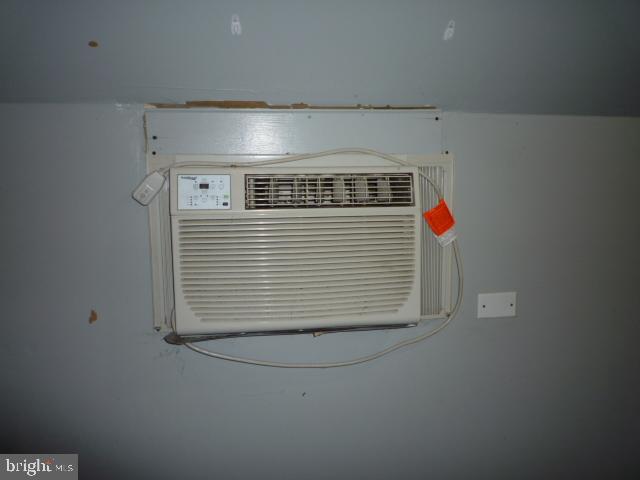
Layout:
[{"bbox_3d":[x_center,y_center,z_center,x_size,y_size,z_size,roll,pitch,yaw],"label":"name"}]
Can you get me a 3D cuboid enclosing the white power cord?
[{"bbox_3d":[-0.015,0.053,1.222,0.837,0.586,0.090,-1,2,-8],"label":"white power cord"}]

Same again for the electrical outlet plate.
[{"bbox_3d":[0.514,0.189,1.338,0.114,0.070,0.008,-1,2,-8],"label":"electrical outlet plate"}]

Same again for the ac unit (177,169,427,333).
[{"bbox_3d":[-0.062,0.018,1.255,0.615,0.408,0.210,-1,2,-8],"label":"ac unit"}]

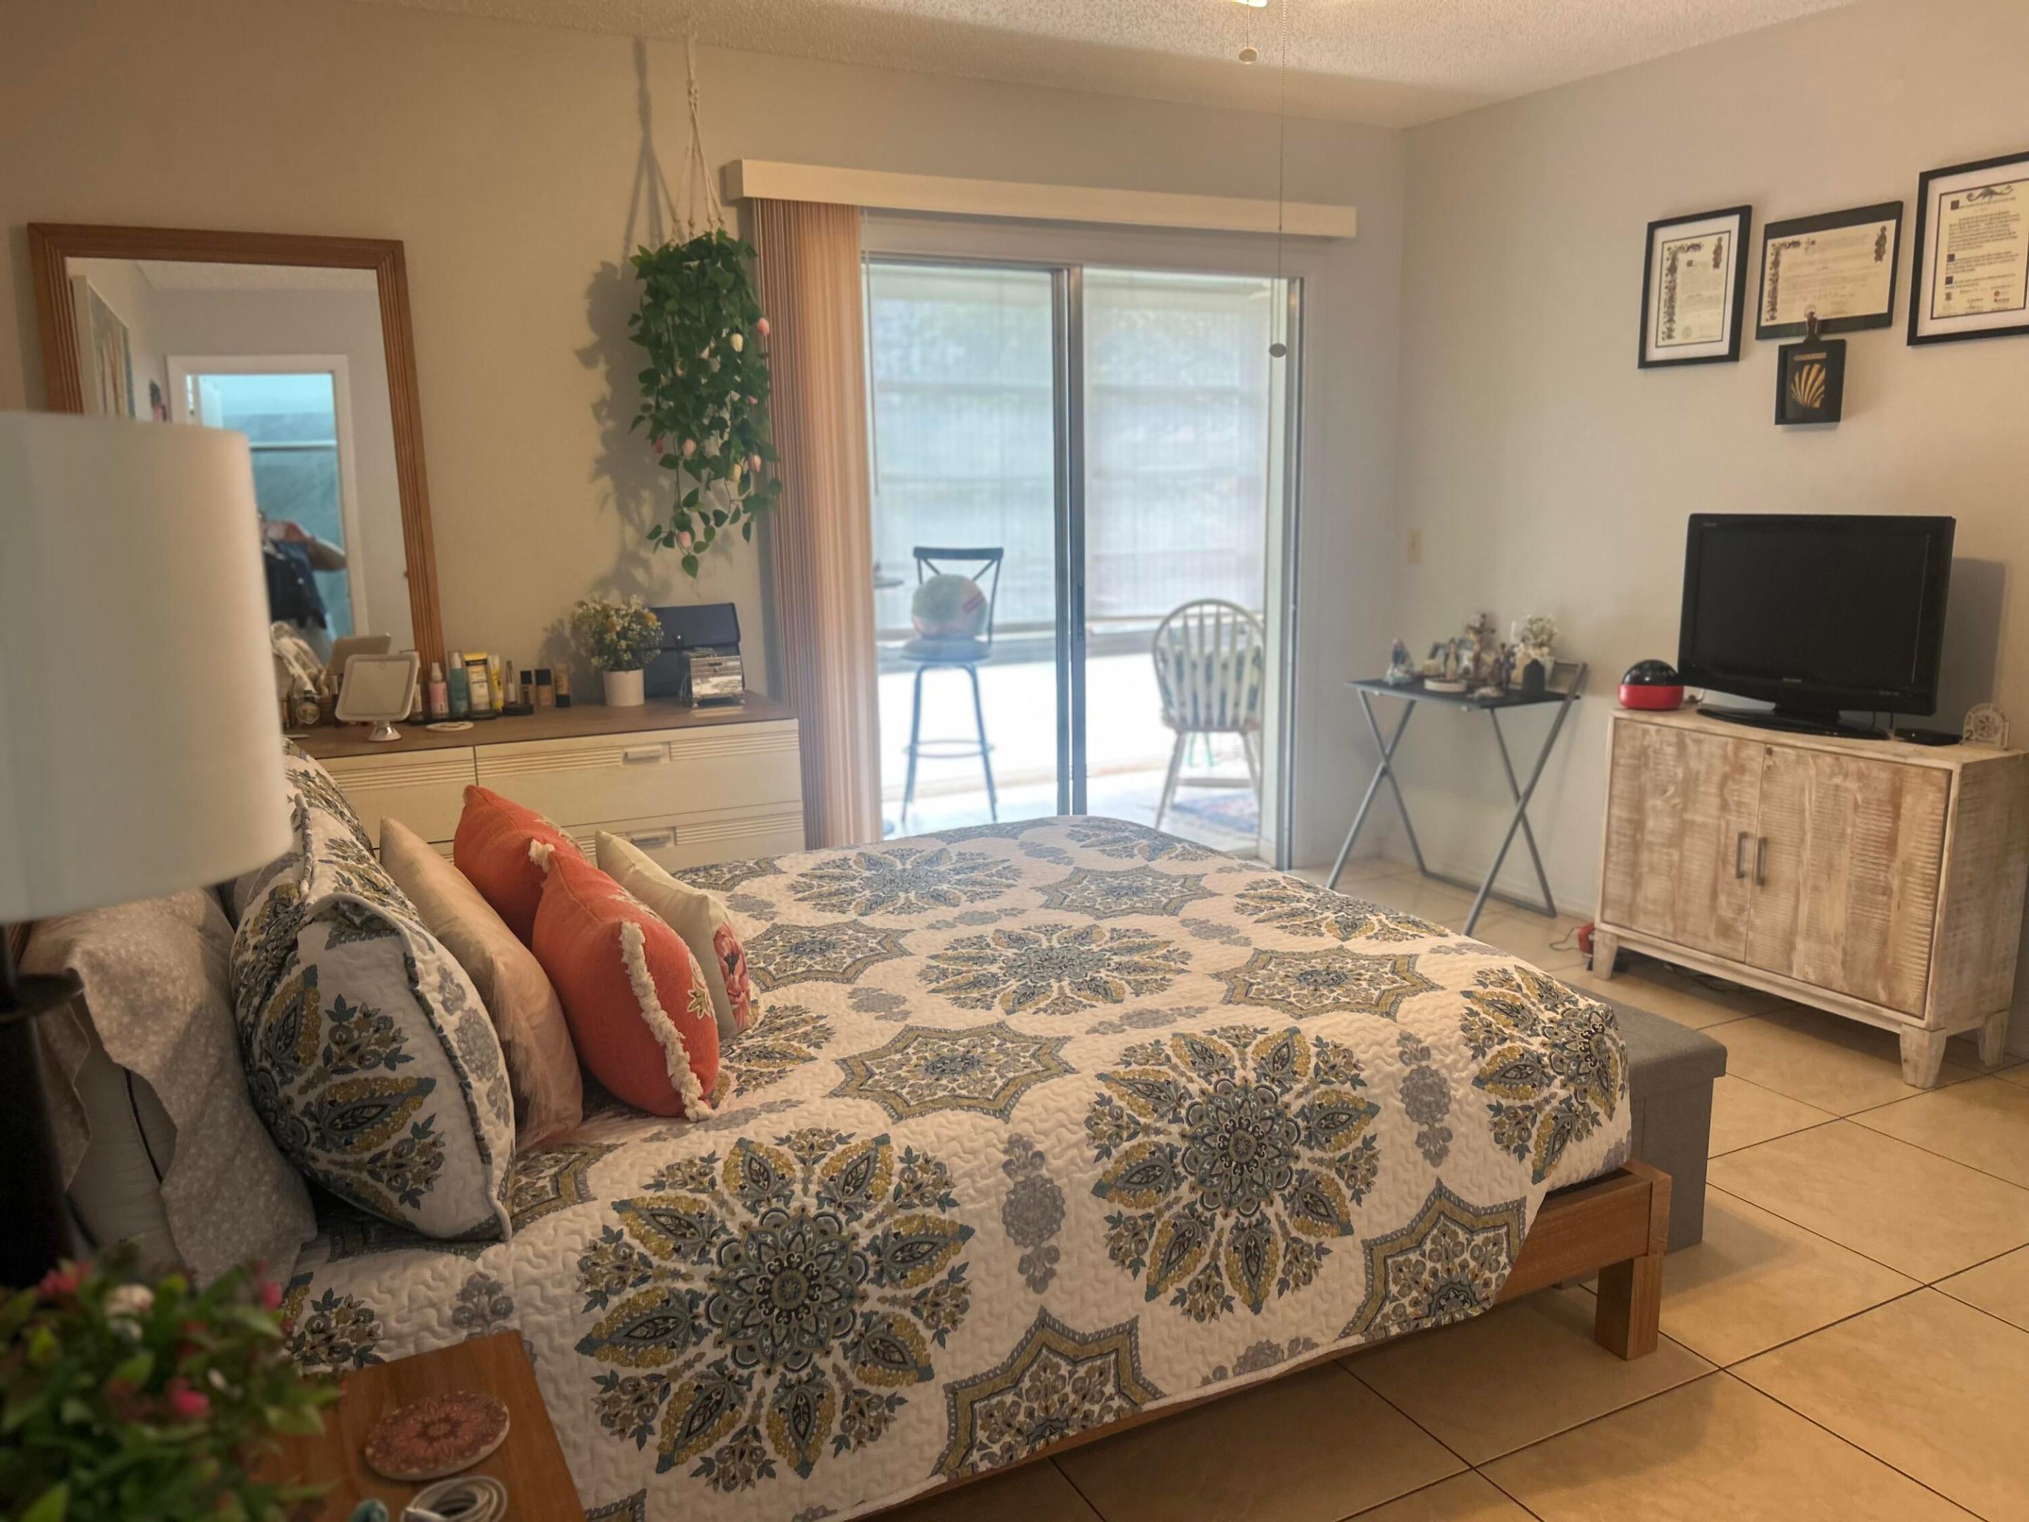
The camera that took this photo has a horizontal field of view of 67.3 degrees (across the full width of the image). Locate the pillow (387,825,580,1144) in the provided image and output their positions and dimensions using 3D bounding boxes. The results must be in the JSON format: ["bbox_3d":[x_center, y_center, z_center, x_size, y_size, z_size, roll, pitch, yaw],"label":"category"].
[{"bbox_3d":[-0.740,0.254,2.085,0.164,0.270,0.855,-22,18,-23],"label":"pillow"}]

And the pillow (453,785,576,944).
[{"bbox_3d":[-0.759,0.206,2.413,0.150,0.310,0.450,-25,20,-22],"label":"pillow"}]

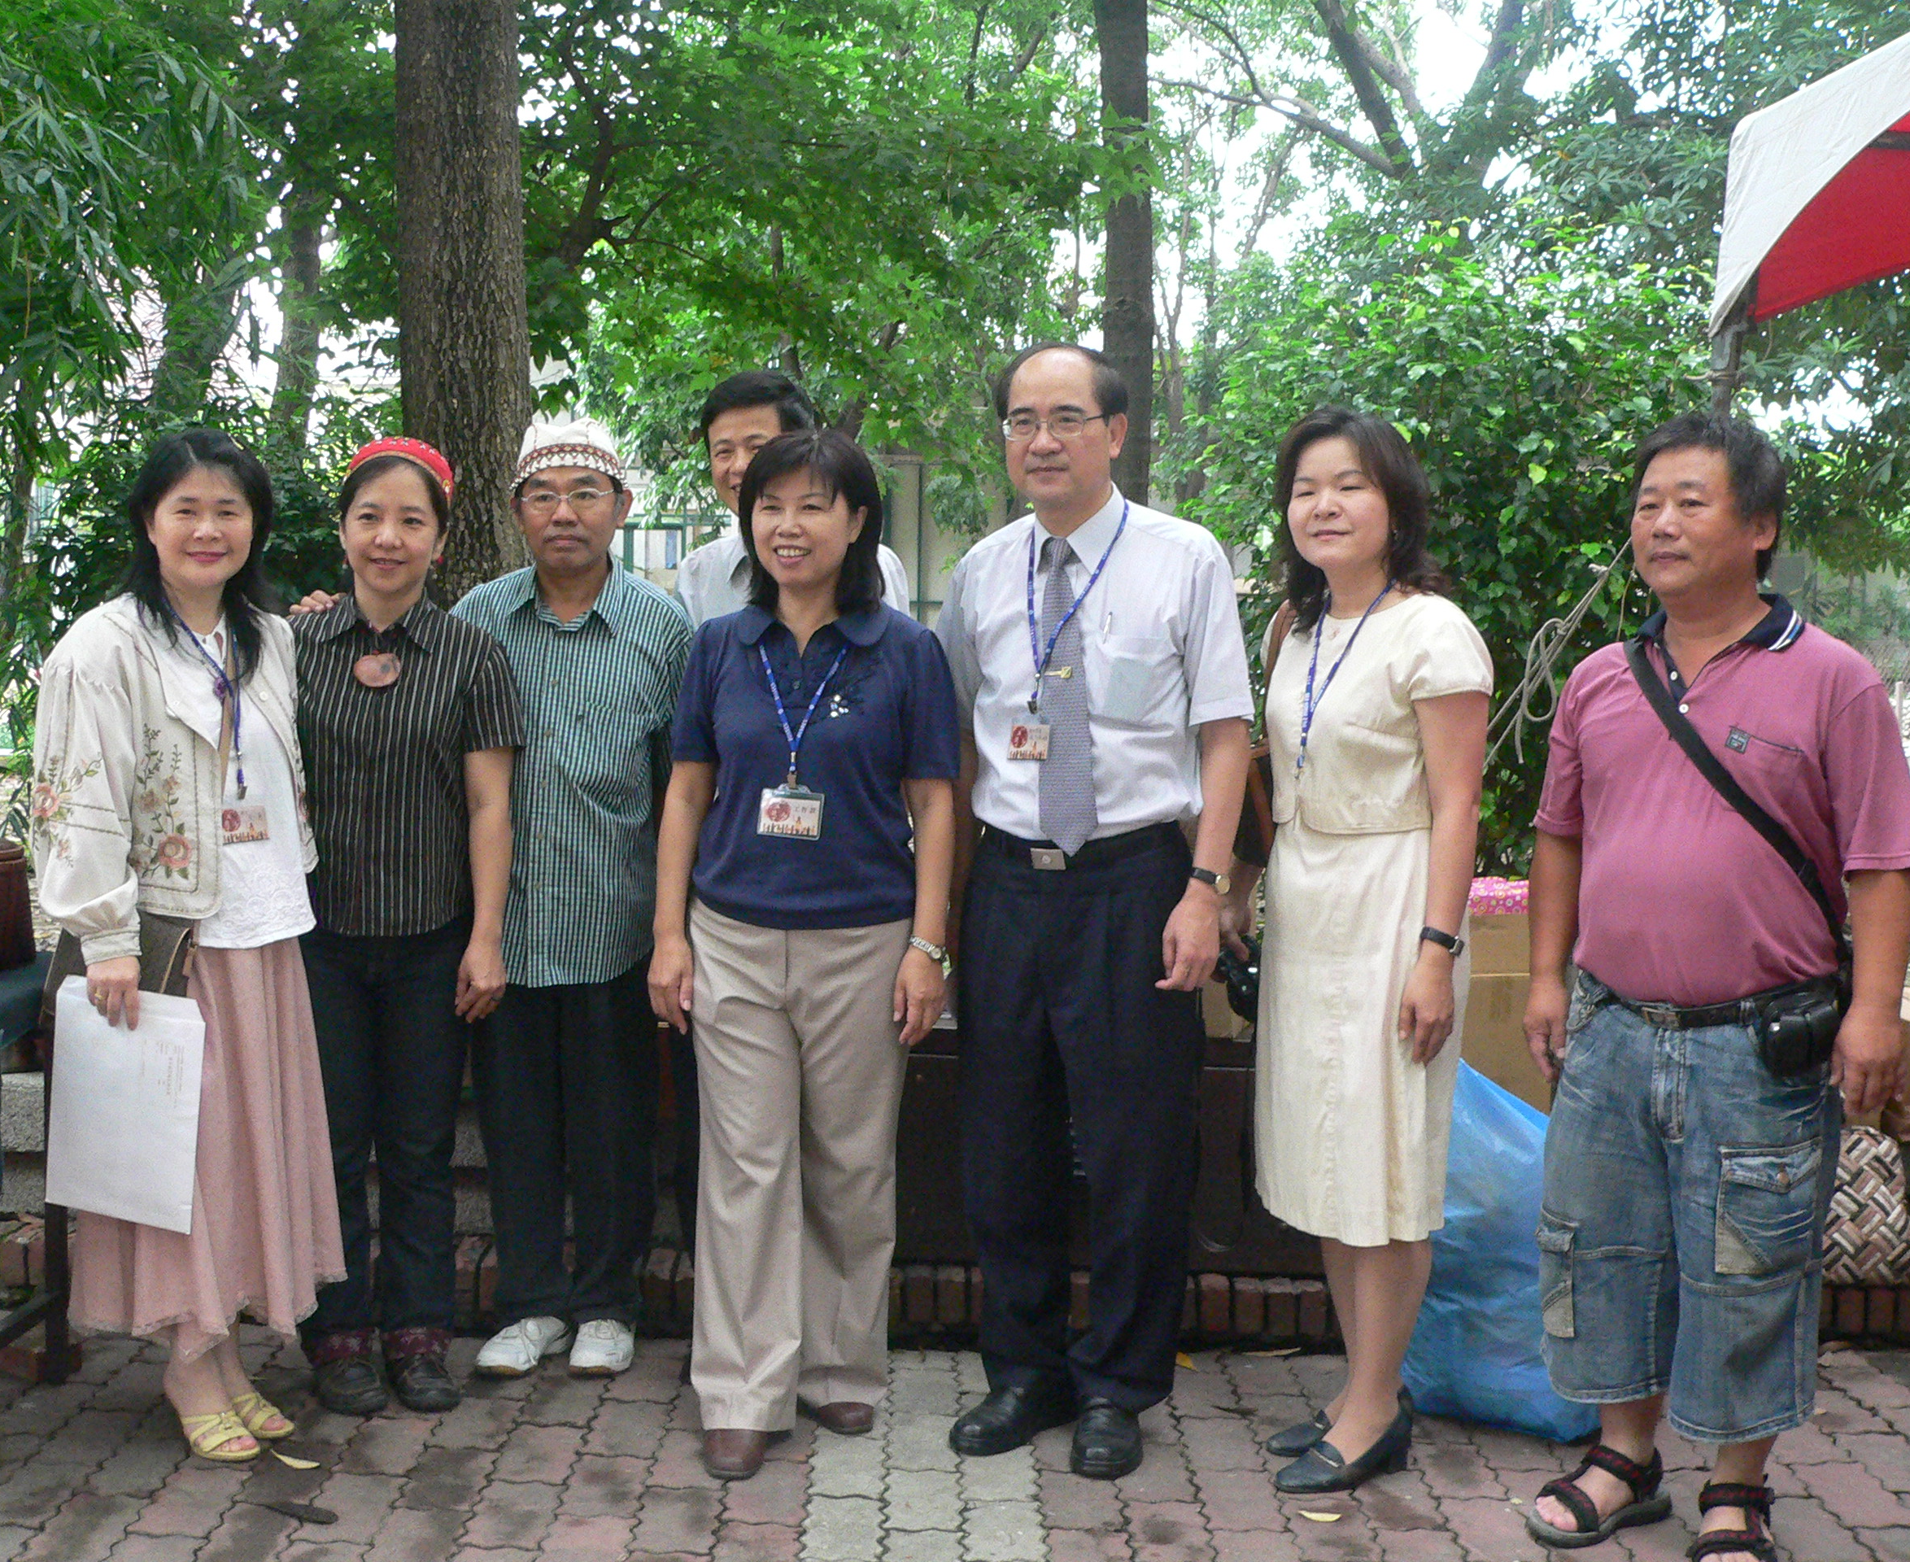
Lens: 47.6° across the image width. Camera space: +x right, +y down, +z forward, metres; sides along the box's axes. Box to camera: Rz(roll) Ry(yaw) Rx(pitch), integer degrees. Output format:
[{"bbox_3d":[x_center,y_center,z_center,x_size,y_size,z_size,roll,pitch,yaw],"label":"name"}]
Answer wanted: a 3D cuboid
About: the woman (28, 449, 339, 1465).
[{"bbox_3d":[-1.216,0.247,3.425,0.510,1.580,0.380,-1,5,-28],"label":"woman"}]

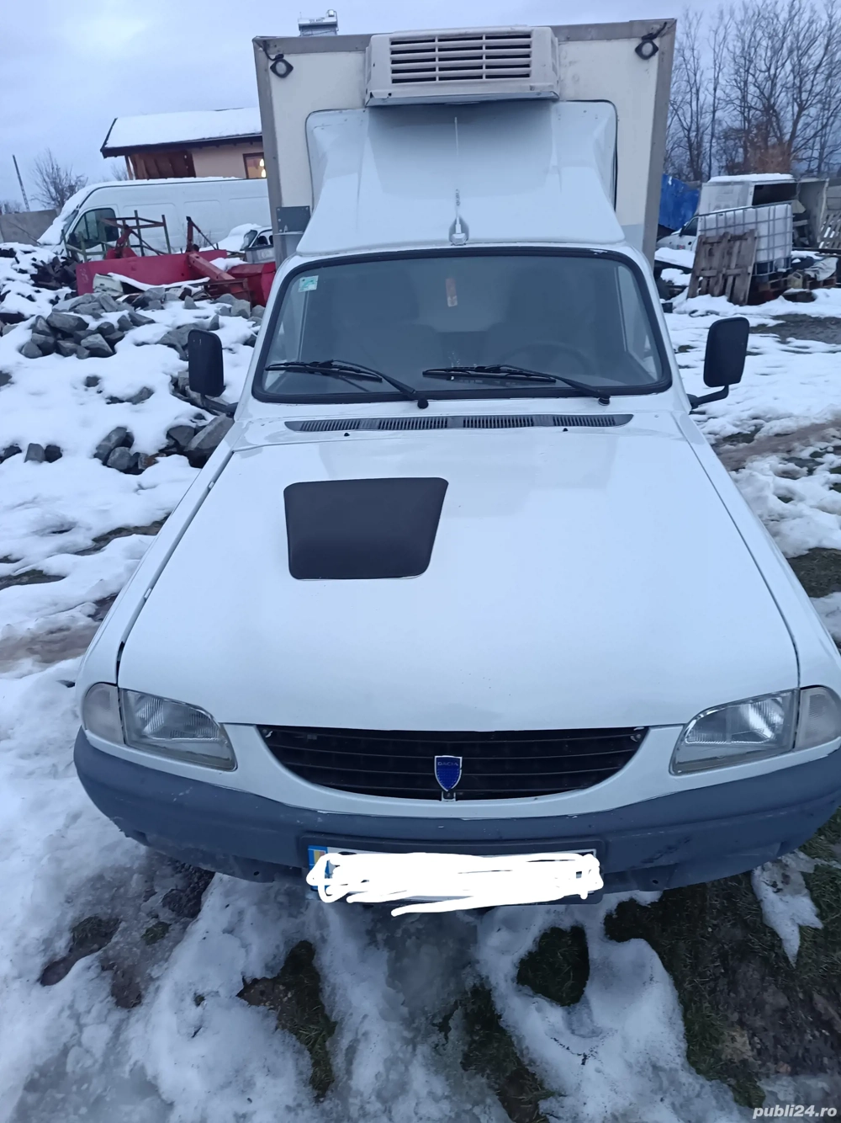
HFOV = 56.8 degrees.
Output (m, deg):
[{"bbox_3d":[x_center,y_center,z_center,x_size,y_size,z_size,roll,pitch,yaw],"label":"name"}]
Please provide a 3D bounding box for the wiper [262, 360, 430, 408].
[{"bbox_3d":[-0.239,-0.573,2.510,0.530,0.060,0.160,-1,70,3],"label":"wiper"}]

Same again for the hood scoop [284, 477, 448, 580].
[{"bbox_3d":[-0.131,-0.090,1.806,0.385,0.060,0.370,-1,36,3],"label":"hood scoop"}]

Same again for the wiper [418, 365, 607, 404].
[{"bbox_3d":[0.305,-0.561,2.470,0.590,0.060,0.140,-1,70,3],"label":"wiper"}]

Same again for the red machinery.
[{"bbox_3d":[-4.093,-5.302,13.880,3.400,1.550,1.700,0,25,8],"label":"red machinery"}]

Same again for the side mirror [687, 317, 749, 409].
[{"bbox_3d":[0.944,-0.628,2.460,0.180,0.290,0.090,-5,25,-6],"label":"side mirror"}]

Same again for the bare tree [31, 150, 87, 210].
[{"bbox_3d":[-14.041,-14.015,30.858,2.300,4.100,2.300,-2,25,3],"label":"bare tree"}]

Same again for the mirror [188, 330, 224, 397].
[{"bbox_3d":[-0.703,-0.661,2.577,0.125,0.210,0.065,9,26,15],"label":"mirror"}]

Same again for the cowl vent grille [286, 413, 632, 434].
[{"bbox_3d":[0.117,-0.420,2.360,1.050,0.028,0.085,-1,37,3],"label":"cowl vent grille"}]

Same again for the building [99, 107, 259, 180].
[{"bbox_3d":[-5.951,-14.923,30.473,10.000,5.300,6.500,2,25,10],"label":"building"}]

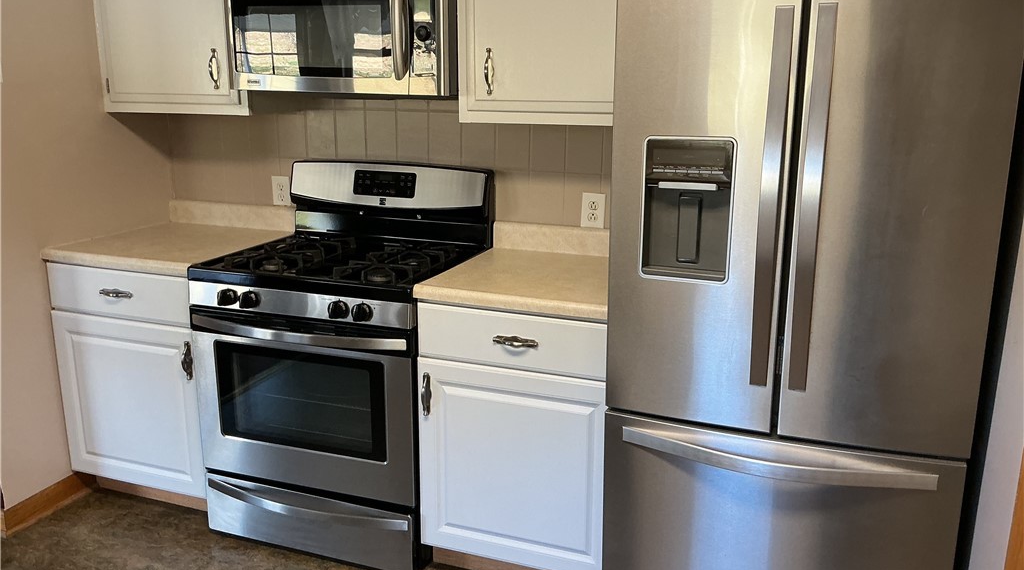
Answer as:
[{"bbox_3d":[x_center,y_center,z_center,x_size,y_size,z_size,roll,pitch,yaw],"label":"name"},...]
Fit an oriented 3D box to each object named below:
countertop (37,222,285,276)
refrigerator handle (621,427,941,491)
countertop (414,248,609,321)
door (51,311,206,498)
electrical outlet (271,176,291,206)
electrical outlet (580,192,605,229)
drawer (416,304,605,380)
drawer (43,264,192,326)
[{"bbox_3d":[-1.173,-0.140,3.028,0.605,0.039,0.623,5,15,20],"label":"countertop"},{"bbox_3d":[0.557,0.387,1.853,0.663,0.035,0.088,5,15,20],"label":"refrigerator handle"},{"bbox_3d":[0.122,-0.018,2.555,0.612,0.039,0.623,5,15,20],"label":"countertop"},{"bbox_3d":[-1.279,0.396,2.885,0.592,0.583,0.020,5,15,20],"label":"door"},{"bbox_3d":[-0.864,-0.349,3.203,0.071,0.114,0.014,5,15,20],"label":"electrical outlet"},{"bbox_3d":[0.264,-0.240,2.791,0.072,0.114,0.014,5,15,20],"label":"electrical outlet"},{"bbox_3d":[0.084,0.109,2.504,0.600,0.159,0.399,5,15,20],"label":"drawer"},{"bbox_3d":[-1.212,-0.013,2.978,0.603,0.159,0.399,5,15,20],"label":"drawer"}]

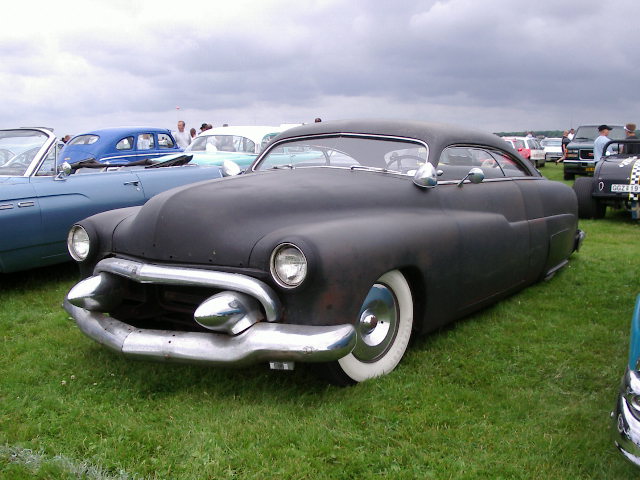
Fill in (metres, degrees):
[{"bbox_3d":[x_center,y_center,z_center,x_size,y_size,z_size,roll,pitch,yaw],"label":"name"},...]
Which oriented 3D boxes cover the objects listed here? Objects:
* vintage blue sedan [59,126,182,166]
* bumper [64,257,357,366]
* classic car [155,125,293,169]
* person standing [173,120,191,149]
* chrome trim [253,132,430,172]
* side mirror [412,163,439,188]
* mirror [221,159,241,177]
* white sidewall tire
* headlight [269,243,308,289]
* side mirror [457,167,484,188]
[{"bbox_3d":[-4.263,-2.093,17.880,1.750,1.620,4.700,5,10,32],"label":"vintage blue sedan"},{"bbox_3d":[-0.758,0.279,3.441,1.850,0.420,0.580,5,10,32],"label":"bumper"},{"bbox_3d":[-1.761,-1.792,15.905,1.850,1.555,5.000,5,10,32],"label":"classic car"},{"bbox_3d":[-3.599,-2.232,18.366,0.500,1.750,0.320,4,9,26],"label":"person standing"},{"bbox_3d":[0.127,-0.583,4.728,1.400,0.280,0.300,5,10,32],"label":"chrome trim"},{"bbox_3d":[0.626,-0.383,4.170,0.155,0.155,0.160,5,10,32],"label":"side mirror"},{"bbox_3d":[-0.624,-0.509,4.930,0.155,0.150,0.160,5,10,32],"label":"mirror"},{"bbox_3d":[0.218,0.407,3.637,0.670,0.670,0.190,-8,11,-44],"label":"white sidewall tire"},{"bbox_3d":[-0.119,0.111,3.120,0.205,0.205,0.100,5,10,32],"label":"headlight"},{"bbox_3d":[0.949,-0.394,4.430,0.140,0.135,0.120,5,10,32],"label":"side mirror"}]

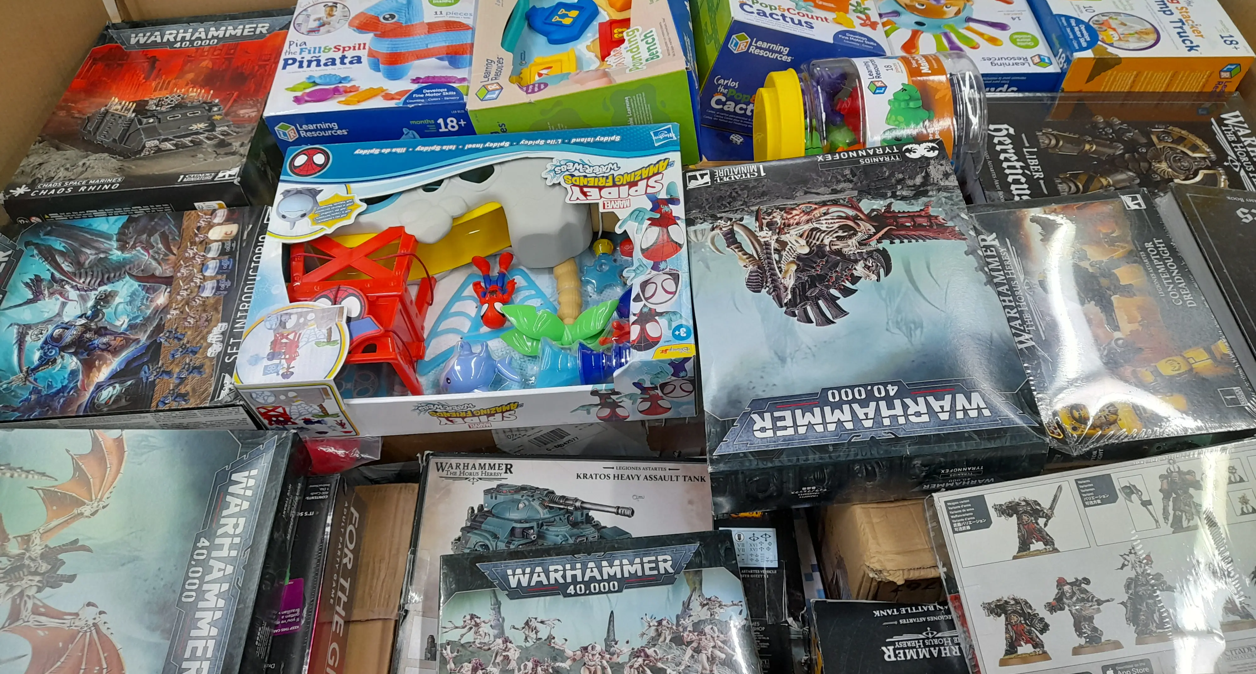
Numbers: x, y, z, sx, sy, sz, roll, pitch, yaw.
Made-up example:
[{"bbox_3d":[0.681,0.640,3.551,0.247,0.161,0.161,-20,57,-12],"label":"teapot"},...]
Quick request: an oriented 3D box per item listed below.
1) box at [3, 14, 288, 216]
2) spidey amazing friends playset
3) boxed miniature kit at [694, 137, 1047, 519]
[{"bbox_3d":[-0.463,-0.226,0.932,0.210,0.055,0.303,-5,49,-1],"label":"box"},{"bbox_3d":[-0.125,-0.052,0.785,0.351,0.090,0.247,-3,57,2],"label":"spidey amazing friends playset"},{"bbox_3d":[0.158,-0.023,0.679,0.210,0.047,0.303,-6,48,7],"label":"boxed miniature kit"}]

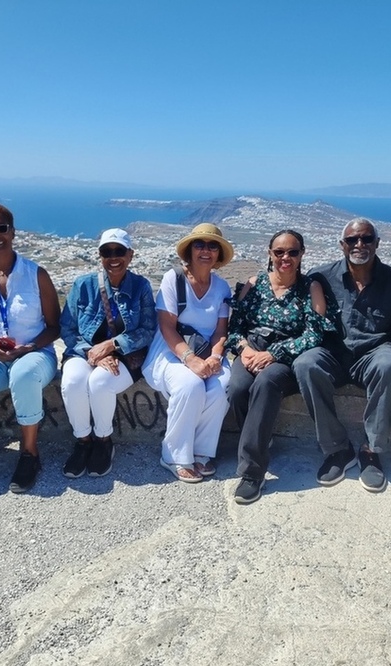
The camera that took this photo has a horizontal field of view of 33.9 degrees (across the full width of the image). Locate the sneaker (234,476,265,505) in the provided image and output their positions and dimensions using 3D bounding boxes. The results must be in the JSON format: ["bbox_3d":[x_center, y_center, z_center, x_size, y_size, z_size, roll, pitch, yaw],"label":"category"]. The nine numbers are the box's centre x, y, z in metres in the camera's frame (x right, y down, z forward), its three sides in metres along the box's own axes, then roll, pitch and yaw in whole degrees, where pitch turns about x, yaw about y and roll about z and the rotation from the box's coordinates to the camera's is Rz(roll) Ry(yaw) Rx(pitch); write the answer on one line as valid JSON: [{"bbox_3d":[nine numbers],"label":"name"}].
[{"bbox_3d":[0.246,0.604,2.686,0.102,0.102,0.274,6,14,18],"label":"sneaker"}]

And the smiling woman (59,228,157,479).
[{"bbox_3d":[-0.398,0.053,2.925,0.457,1.025,0.650,1,13,-2],"label":"smiling woman"}]

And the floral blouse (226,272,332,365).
[{"bbox_3d":[0.392,-0.038,2.971,0.477,0.457,0.406,4,13,10],"label":"floral blouse"}]

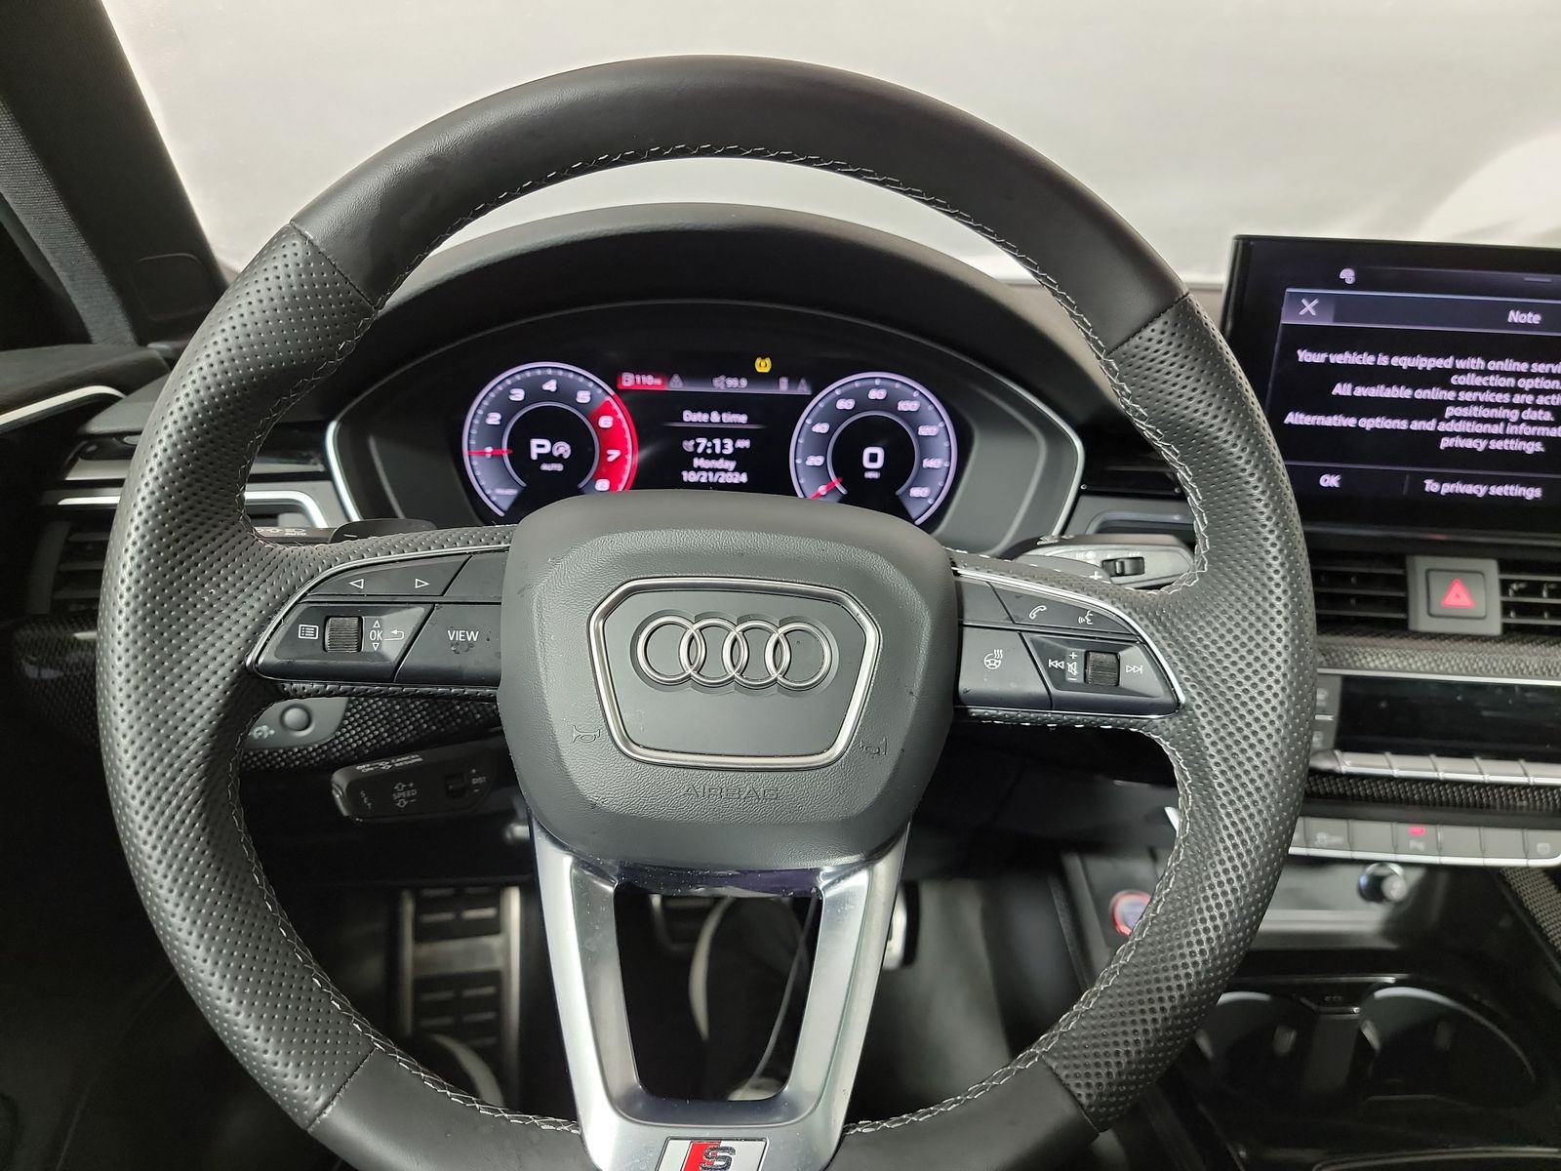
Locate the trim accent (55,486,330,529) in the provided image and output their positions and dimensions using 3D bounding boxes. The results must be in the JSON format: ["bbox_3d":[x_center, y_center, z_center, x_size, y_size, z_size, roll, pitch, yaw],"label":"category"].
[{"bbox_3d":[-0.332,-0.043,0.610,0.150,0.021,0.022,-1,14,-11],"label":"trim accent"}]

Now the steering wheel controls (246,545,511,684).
[{"bbox_3d":[-0.124,0.009,0.339,0.080,0.040,0.022,3,-4,-5],"label":"steering wheel controls"}]

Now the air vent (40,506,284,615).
[{"bbox_3d":[-0.341,-0.015,0.605,0.133,0.060,0.040,-1,14,-11],"label":"air vent"}]

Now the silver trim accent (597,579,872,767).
[{"bbox_3d":[-0.014,0.028,0.340,0.090,0.058,0.012,3,-4,-5],"label":"silver trim accent"}]

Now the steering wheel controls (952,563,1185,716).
[{"bbox_3d":[0.095,0.019,0.359,0.076,0.042,0.022,3,-4,-5],"label":"steering wheel controls"}]

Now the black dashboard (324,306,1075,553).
[{"bbox_3d":[-0.041,-0.083,0.590,0.392,0.138,0.070,2,8,-5],"label":"black dashboard"}]

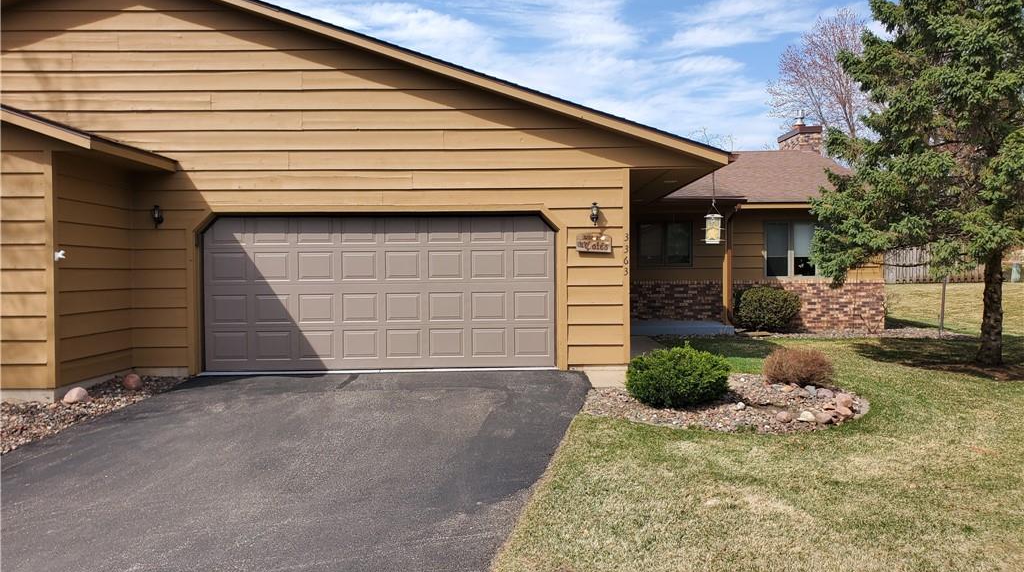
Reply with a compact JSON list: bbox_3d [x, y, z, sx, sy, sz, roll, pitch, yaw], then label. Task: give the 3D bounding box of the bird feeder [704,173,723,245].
[{"bbox_3d":[2.920,-1.116,11.196,0.260,1.030,0.240,-1,1,0],"label":"bird feeder"}]

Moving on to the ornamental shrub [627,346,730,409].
[{"bbox_3d":[2.042,1.109,9.547,1.280,0.750,1.200,-1,1,0],"label":"ornamental shrub"}]

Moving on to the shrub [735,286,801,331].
[{"bbox_3d":[5.508,0.495,16.583,1.380,0.980,1.280,-1,1,0],"label":"shrub"}]

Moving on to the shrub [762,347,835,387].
[{"bbox_3d":[4.037,1.111,10.786,0.970,0.530,0.930,-1,1,0],"label":"shrub"}]

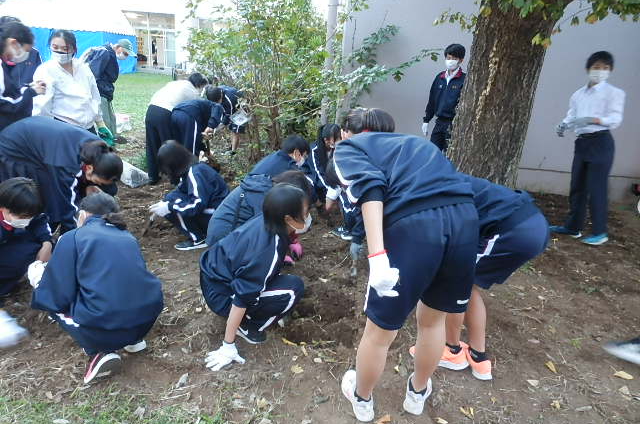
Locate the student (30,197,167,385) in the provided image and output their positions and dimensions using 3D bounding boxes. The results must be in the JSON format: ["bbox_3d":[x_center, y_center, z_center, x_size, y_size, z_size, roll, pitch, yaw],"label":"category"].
[{"bbox_3d":[-1.074,0.302,2.215,0.510,0.870,0.600,-14,26,-39],"label":"student"}]

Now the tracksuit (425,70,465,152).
[{"bbox_3d":[1.362,-0.853,4.849,0.500,1.360,0.290,13,21,24],"label":"tracksuit"}]

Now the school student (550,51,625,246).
[{"bbox_3d":[2.290,-0.500,3.720,0.460,1.580,0.520,-7,21,-28],"label":"school student"}]

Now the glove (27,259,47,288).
[{"bbox_3d":[-1.416,0.313,2.225,0.100,0.150,0.100,11,20,17],"label":"glove"}]

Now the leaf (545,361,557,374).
[{"bbox_3d":[1.156,0.775,2.228,0.038,0.022,0.093,9,19,12],"label":"leaf"}]

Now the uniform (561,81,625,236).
[{"bbox_3d":[2.443,-0.451,3.953,0.400,1.330,0.500,-8,22,-32],"label":"uniform"}]

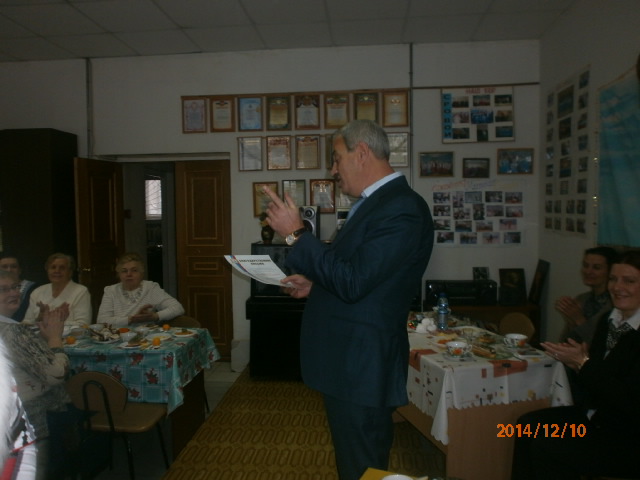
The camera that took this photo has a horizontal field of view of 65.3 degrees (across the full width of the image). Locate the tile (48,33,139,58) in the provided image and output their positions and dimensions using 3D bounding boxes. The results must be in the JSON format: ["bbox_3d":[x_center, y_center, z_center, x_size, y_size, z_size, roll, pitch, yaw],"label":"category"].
[{"bbox_3d":[-2.016,-1.737,4.452,0.605,0.020,0.580,-1,3,5],"label":"tile"}]

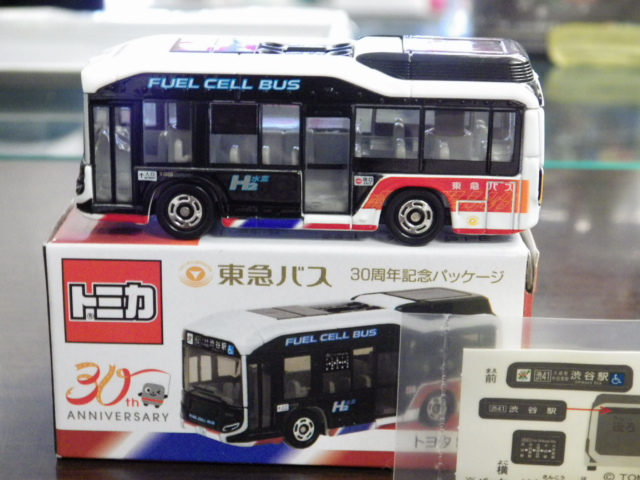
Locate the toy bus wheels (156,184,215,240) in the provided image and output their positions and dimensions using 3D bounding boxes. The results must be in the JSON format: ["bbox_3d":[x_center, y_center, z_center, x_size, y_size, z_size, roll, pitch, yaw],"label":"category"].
[{"bbox_3d":[-0.022,-0.005,0.215,0.009,0.009,0.004,2,17,4],"label":"toy bus wheels"}]

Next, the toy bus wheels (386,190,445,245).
[{"bbox_3d":[0.016,-0.004,0.213,0.009,0.009,0.004,2,17,4],"label":"toy bus wheels"}]

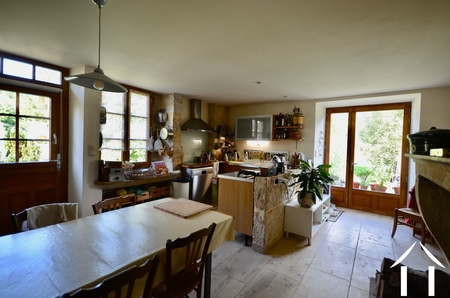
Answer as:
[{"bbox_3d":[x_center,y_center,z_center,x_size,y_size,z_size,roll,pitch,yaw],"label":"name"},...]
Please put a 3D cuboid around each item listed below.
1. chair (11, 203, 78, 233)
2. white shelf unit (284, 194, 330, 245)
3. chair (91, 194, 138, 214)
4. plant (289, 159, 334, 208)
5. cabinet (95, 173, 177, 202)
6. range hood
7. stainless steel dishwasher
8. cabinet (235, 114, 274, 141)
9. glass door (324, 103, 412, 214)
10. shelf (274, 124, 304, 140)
[{"bbox_3d":[-1.261,0.899,1.483,0.460,0.840,0.430,3,2,40],"label":"chair"},{"bbox_3d":[1.414,1.099,3.340,0.390,0.497,1.210,2,2,37],"label":"white shelf unit"},{"bbox_3d":[-0.899,0.902,1.791,0.460,0.840,0.440,2,2,32],"label":"chair"},{"bbox_3d":[1.292,0.488,3.071,0.630,0.730,0.640,2,2,37],"label":"plant"},{"bbox_3d":[-1.601,0.871,3.720,0.440,0.780,1.600,2,2,37],"label":"cabinet"},{"bbox_3d":[-0.703,-0.770,4.753,0.500,0.740,0.870,2,2,37],"label":"range hood"},{"bbox_3d":[-0.745,0.844,4.575,0.600,0.840,0.600,2,2,37],"label":"stainless steel dishwasher"},{"bbox_3d":[0.777,-0.480,4.818,0.950,0.570,0.360,2,2,37],"label":"cabinet"},{"bbox_3d":[3.038,0.206,4.412,1.520,2.320,0.100,2,2,37],"label":"glass door"},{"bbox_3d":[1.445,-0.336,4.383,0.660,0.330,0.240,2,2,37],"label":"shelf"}]

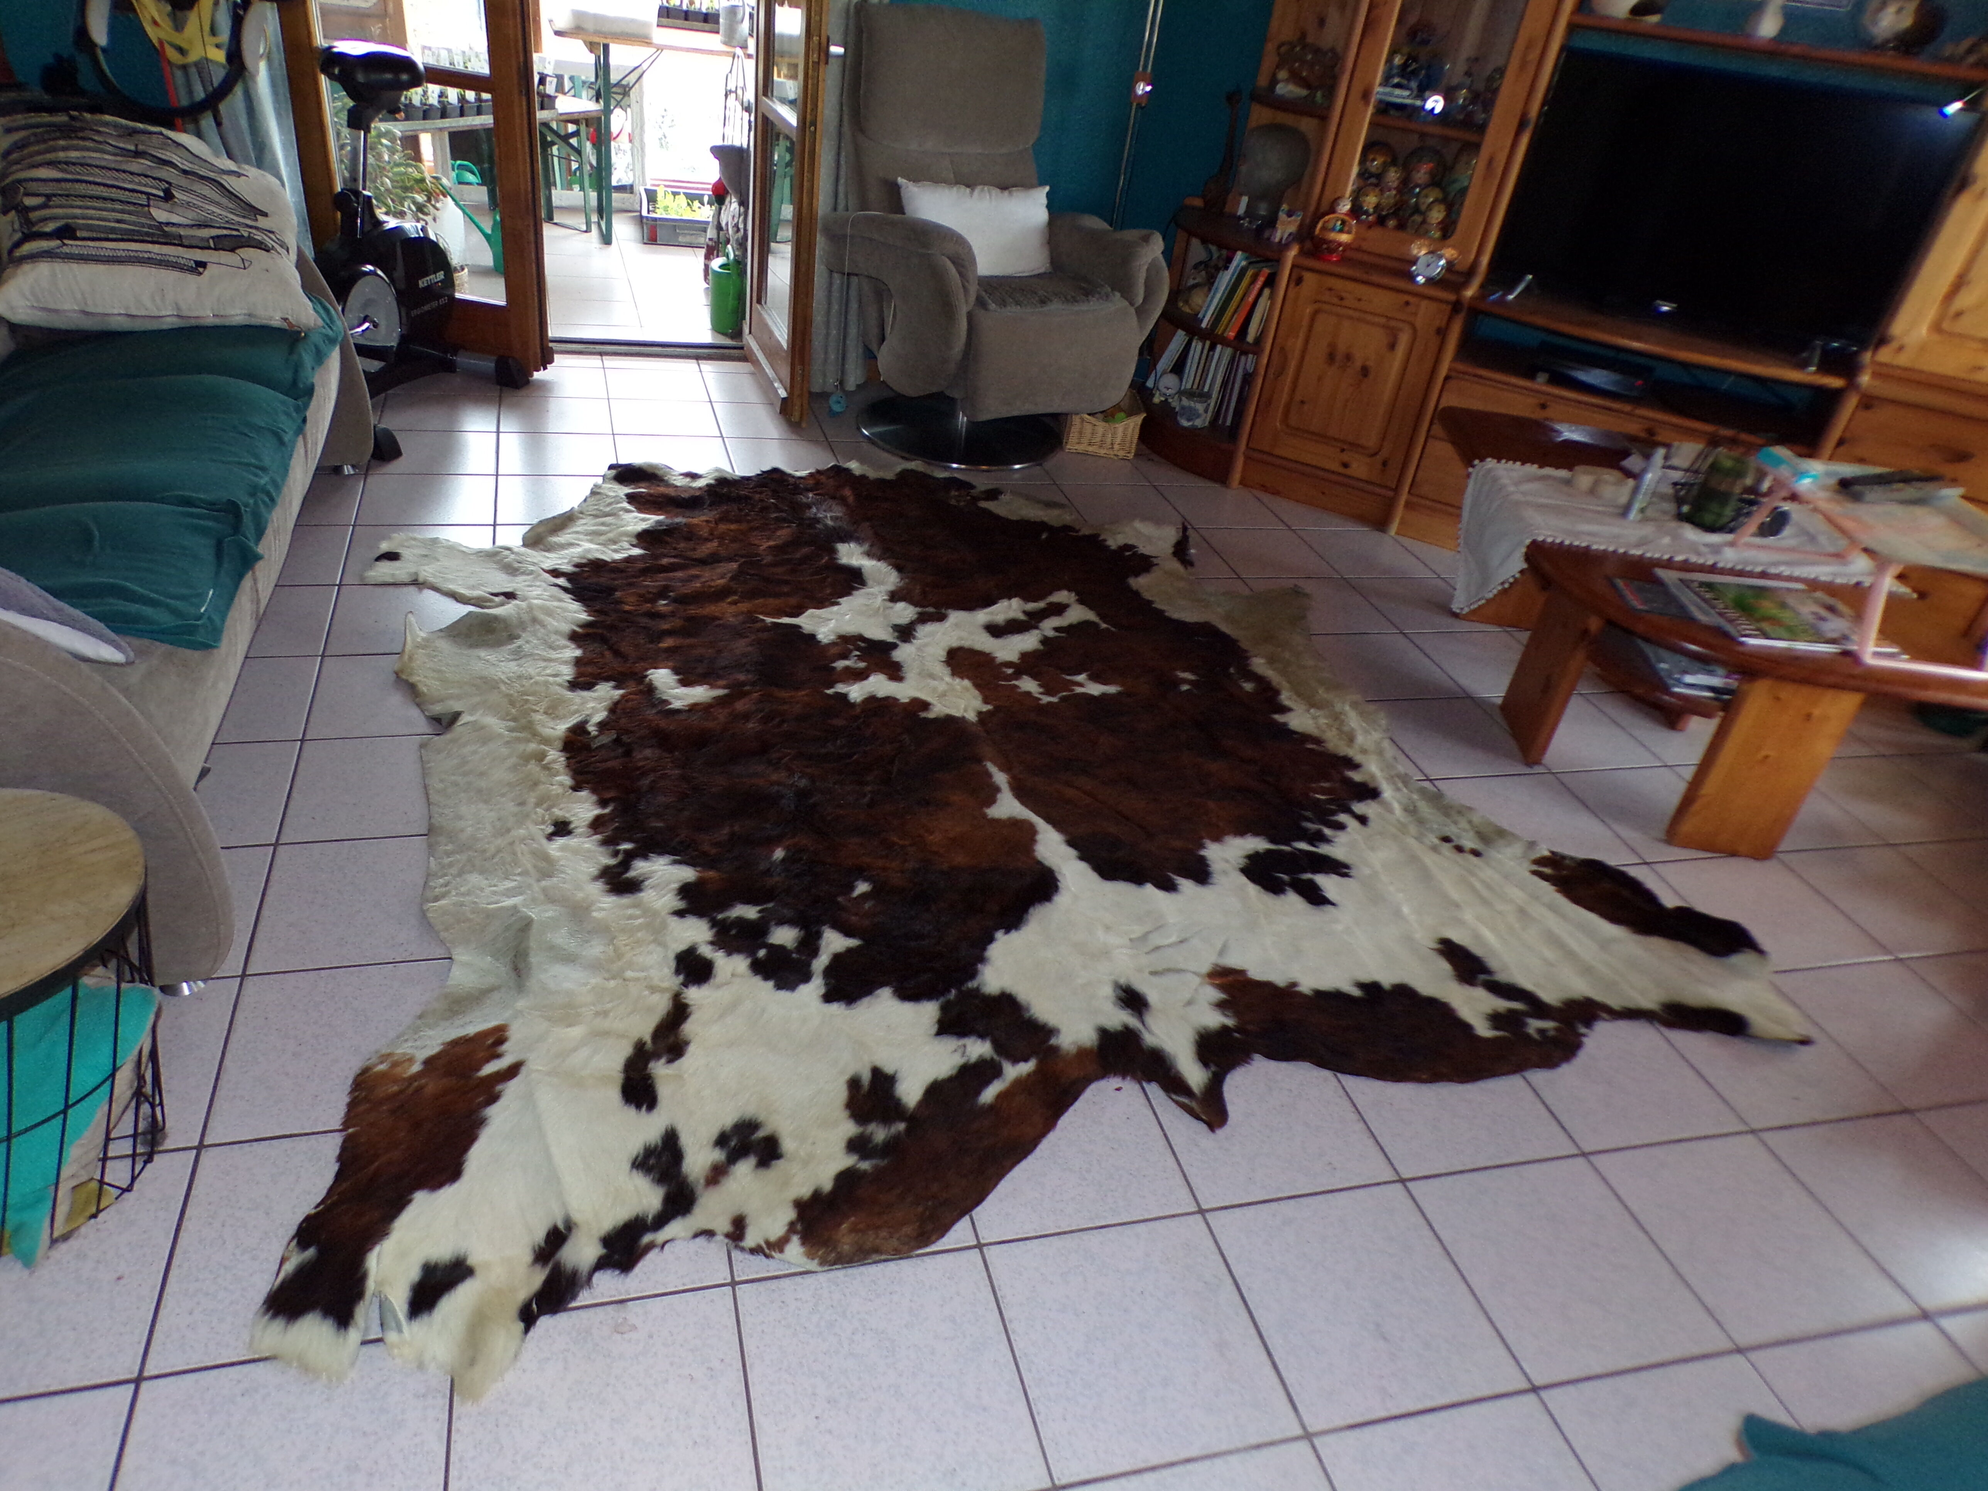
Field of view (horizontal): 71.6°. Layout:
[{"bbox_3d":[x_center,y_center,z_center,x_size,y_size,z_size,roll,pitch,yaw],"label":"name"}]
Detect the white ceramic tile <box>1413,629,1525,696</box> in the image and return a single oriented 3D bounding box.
[{"bbox_3d":[1.195,-0.192,3.316,0.300,0.010,0.306,-2,33,-17],"label":"white ceramic tile"}]

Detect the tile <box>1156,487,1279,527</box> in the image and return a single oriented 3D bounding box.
[{"bbox_3d":[0.655,-0.679,3.973,0.300,0.010,0.306,-2,33,-17],"label":"tile"}]

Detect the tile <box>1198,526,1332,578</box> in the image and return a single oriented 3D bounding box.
[{"bbox_3d":[0.746,-0.518,3.763,0.303,0.012,0.310,-2,33,-17],"label":"tile"}]

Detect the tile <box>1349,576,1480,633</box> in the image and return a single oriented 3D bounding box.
[{"bbox_3d":[1.111,-0.358,3.564,0.300,0.010,0.306,-2,33,-17],"label":"tile"}]

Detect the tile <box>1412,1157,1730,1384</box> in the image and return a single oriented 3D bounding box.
[{"bbox_3d":[0.746,0.677,1.805,0.300,0.010,0.307,-2,33,-17],"label":"tile"}]

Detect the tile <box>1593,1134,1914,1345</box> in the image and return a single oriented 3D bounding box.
[{"bbox_3d":[1.032,0.663,1.888,0.300,0.010,0.306,-2,33,-17],"label":"tile"}]

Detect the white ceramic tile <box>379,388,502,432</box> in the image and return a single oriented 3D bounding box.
[{"bbox_3d":[-1.538,-0.927,3.852,0.300,0.010,0.306,-2,33,-17],"label":"white ceramic tile"}]

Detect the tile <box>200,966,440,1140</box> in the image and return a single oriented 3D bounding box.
[{"bbox_3d":[-0.869,0.406,1.859,0.300,0.010,0.307,-2,33,-17],"label":"tile"}]

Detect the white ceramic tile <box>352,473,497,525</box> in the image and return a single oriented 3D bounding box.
[{"bbox_3d":[-1.370,-0.594,3.353,0.300,0.010,0.306,-2,33,-17],"label":"white ceramic tile"}]

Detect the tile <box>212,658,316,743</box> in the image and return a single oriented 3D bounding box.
[{"bbox_3d":[-1.411,-0.082,2.519,0.300,0.010,0.307,-2,33,-17],"label":"tile"}]

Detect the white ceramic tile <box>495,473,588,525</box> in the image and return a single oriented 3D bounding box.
[{"bbox_3d":[-1.092,-0.611,3.474,0.303,0.012,0.310,-2,33,-17],"label":"white ceramic tile"}]

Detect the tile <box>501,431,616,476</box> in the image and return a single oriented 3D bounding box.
[{"bbox_3d":[-1.165,-0.773,3.686,0.300,0.010,0.306,-2,33,-17],"label":"tile"}]

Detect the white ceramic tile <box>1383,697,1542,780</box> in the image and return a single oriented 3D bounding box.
[{"bbox_3d":[1.000,-0.013,3.009,0.303,0.012,0.310,-2,33,-17],"label":"white ceramic tile"}]

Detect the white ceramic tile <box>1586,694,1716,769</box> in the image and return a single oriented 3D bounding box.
[{"bbox_3d":[1.584,-0.038,3.189,0.303,0.012,0.310,-2,33,-17],"label":"white ceramic tile"}]

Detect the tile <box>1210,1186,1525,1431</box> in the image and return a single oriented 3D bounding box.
[{"bbox_3d":[0.456,0.690,1.715,0.300,0.010,0.306,-2,33,-17],"label":"tile"}]

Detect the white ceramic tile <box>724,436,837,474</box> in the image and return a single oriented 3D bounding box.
[{"bbox_3d":[-0.589,-0.799,3.874,0.300,0.010,0.307,-2,33,-17],"label":"white ceramic tile"}]

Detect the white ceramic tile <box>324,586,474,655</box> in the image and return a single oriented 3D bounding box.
[{"bbox_3d":[-1.215,-0.262,2.881,0.303,0.012,0.310,-2,33,-17],"label":"white ceramic tile"}]

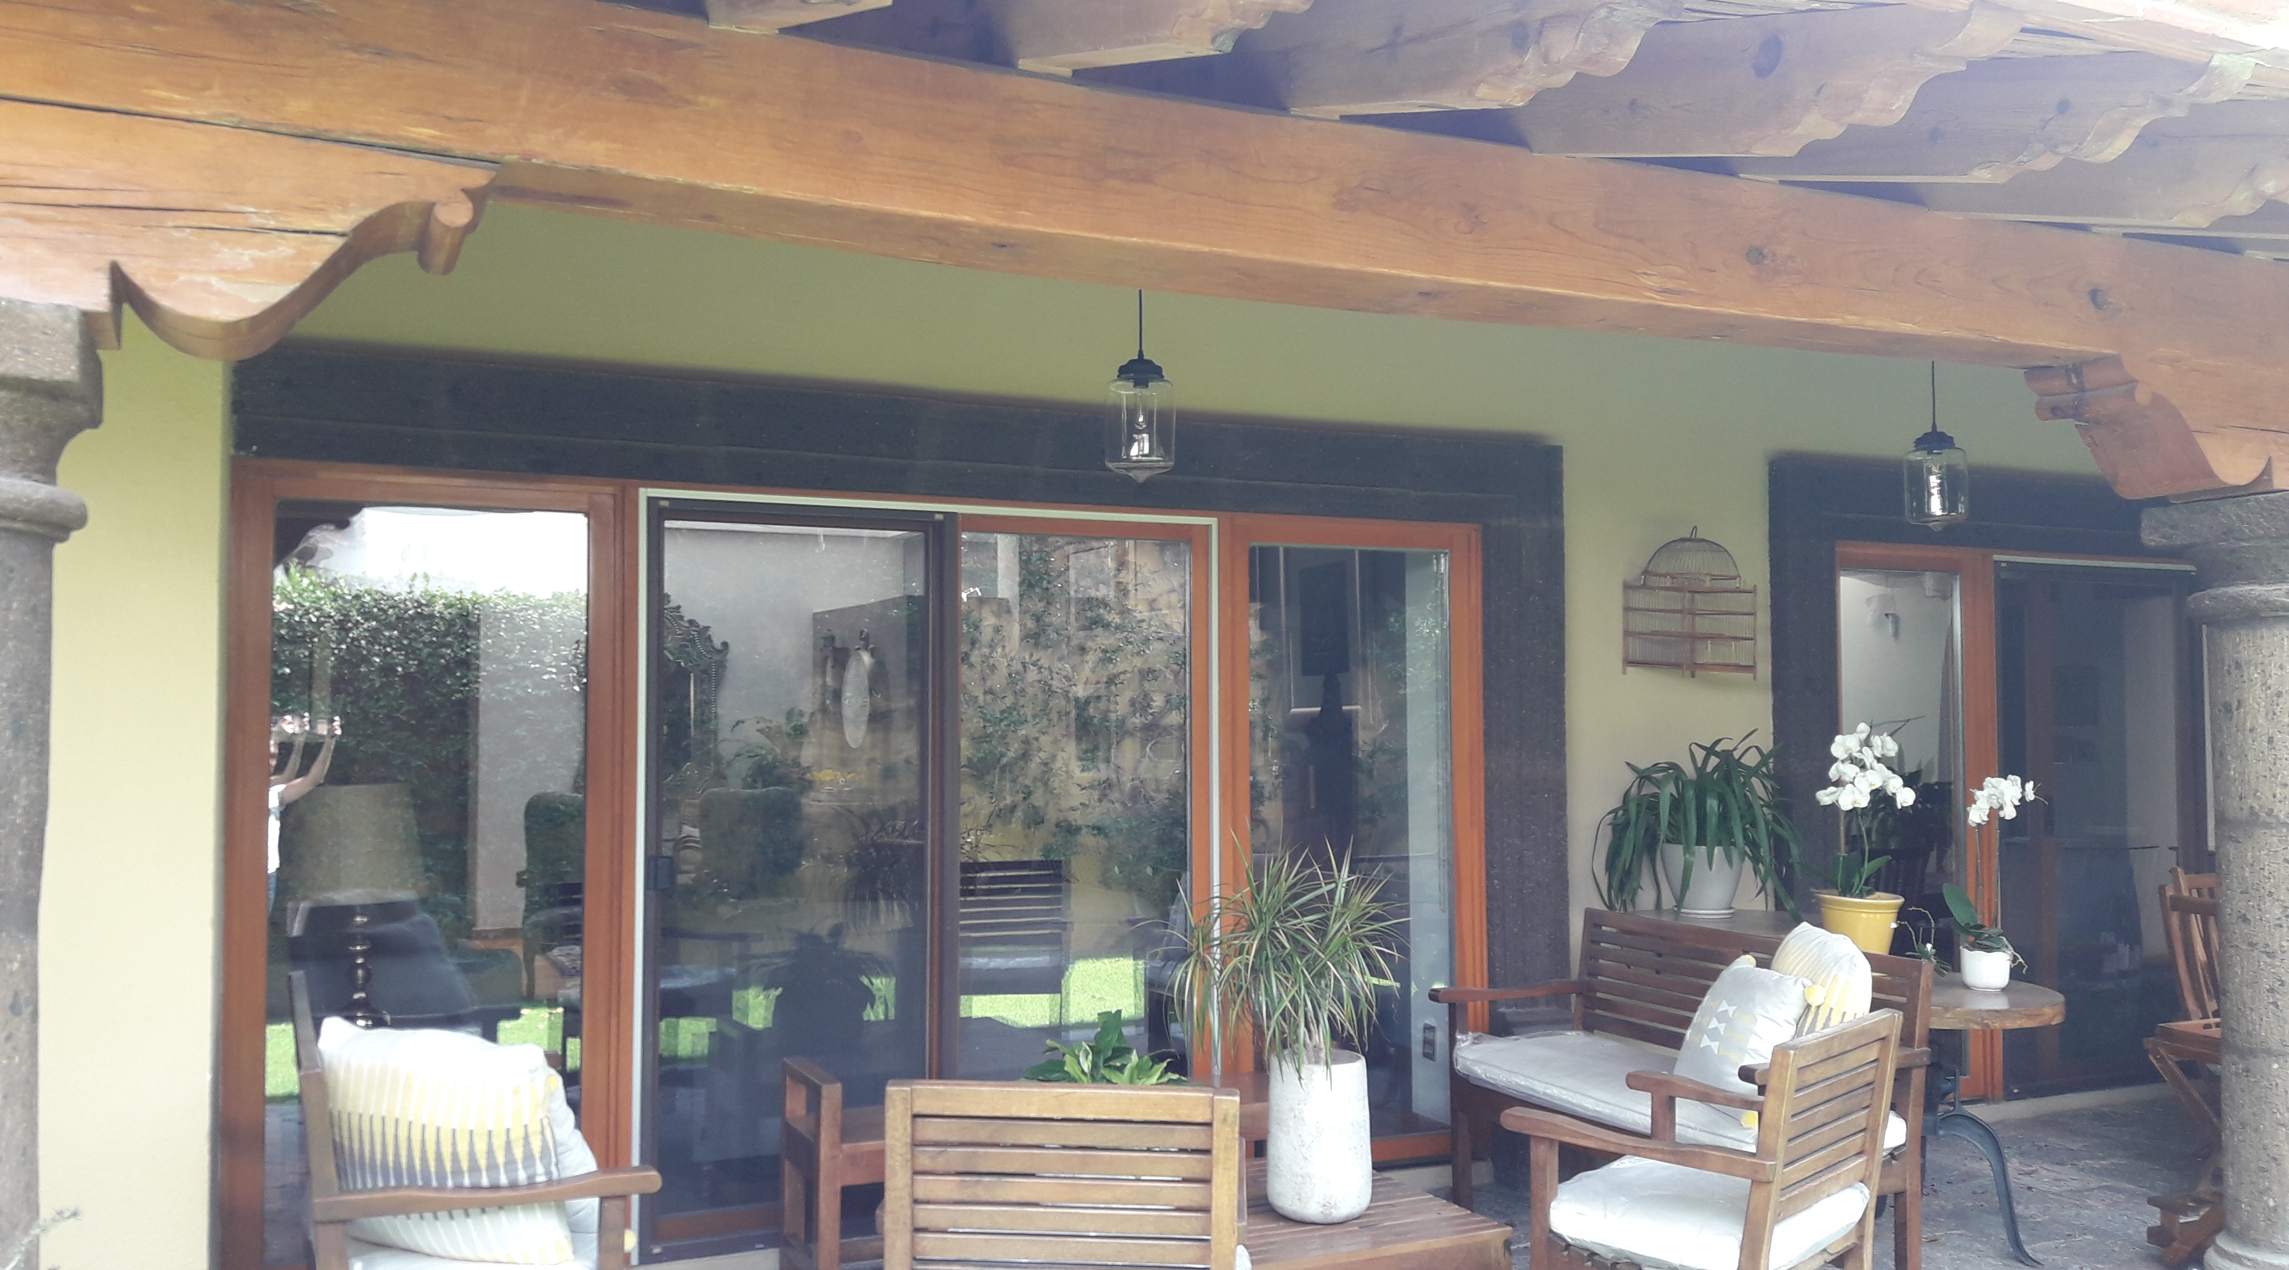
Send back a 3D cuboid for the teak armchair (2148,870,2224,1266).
[{"bbox_3d":[3.302,1.253,5.253,0.620,1.039,0.589,1,-3,-26],"label":"teak armchair"}]

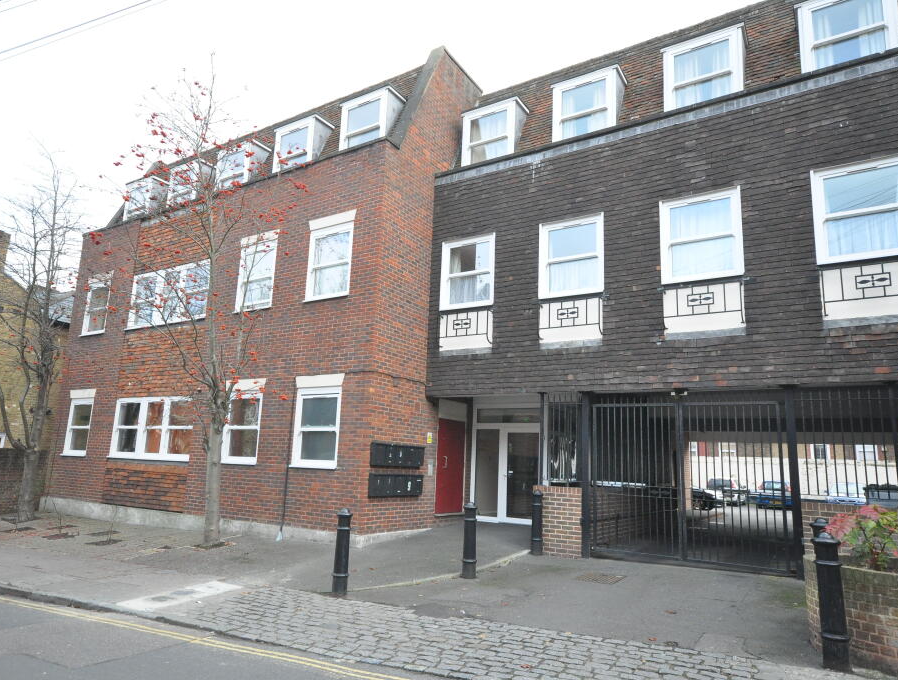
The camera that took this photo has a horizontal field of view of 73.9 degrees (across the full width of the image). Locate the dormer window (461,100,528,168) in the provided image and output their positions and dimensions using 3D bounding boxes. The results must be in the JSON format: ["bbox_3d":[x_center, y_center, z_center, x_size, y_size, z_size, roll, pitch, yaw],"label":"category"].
[{"bbox_3d":[1.034,-4.506,13.547,1.380,1.420,0.720,-5,-13,32],"label":"dormer window"}]

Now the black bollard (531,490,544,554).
[{"bbox_3d":[1.490,3.093,10.137,0.200,1.045,0.200,-5,-13,32],"label":"black bollard"}]

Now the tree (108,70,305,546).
[{"bbox_3d":[-5.123,-1.031,11.729,3.700,9.600,3.400,-5,-13,32],"label":"tree"}]

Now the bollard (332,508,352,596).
[{"bbox_3d":[-1.376,2.719,7.691,0.205,1.045,0.205,2,-11,0],"label":"bollard"}]

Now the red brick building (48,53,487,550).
[{"bbox_3d":[-3.627,-0.509,17.843,11.150,10.950,9.000,-5,-13,32],"label":"red brick building"}]

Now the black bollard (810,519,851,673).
[{"bbox_3d":[3.172,2.143,4.937,0.210,1.045,0.210,-5,-13,32],"label":"black bollard"}]

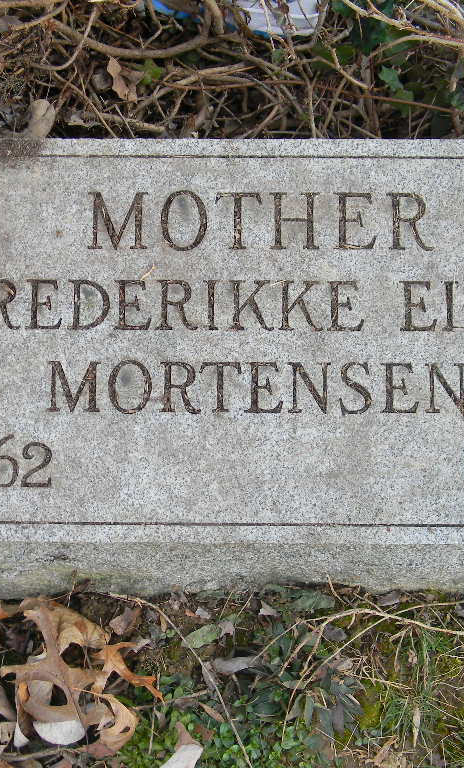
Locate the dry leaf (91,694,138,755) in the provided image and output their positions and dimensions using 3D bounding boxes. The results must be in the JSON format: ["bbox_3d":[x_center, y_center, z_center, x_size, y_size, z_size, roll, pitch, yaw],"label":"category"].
[{"bbox_3d":[-0.083,0.241,0.860,0.034,0.018,0.041,-2,74,0],"label":"dry leaf"}]

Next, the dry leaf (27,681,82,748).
[{"bbox_3d":[-0.123,0.229,0.845,0.043,0.022,0.046,0,74,0],"label":"dry leaf"}]

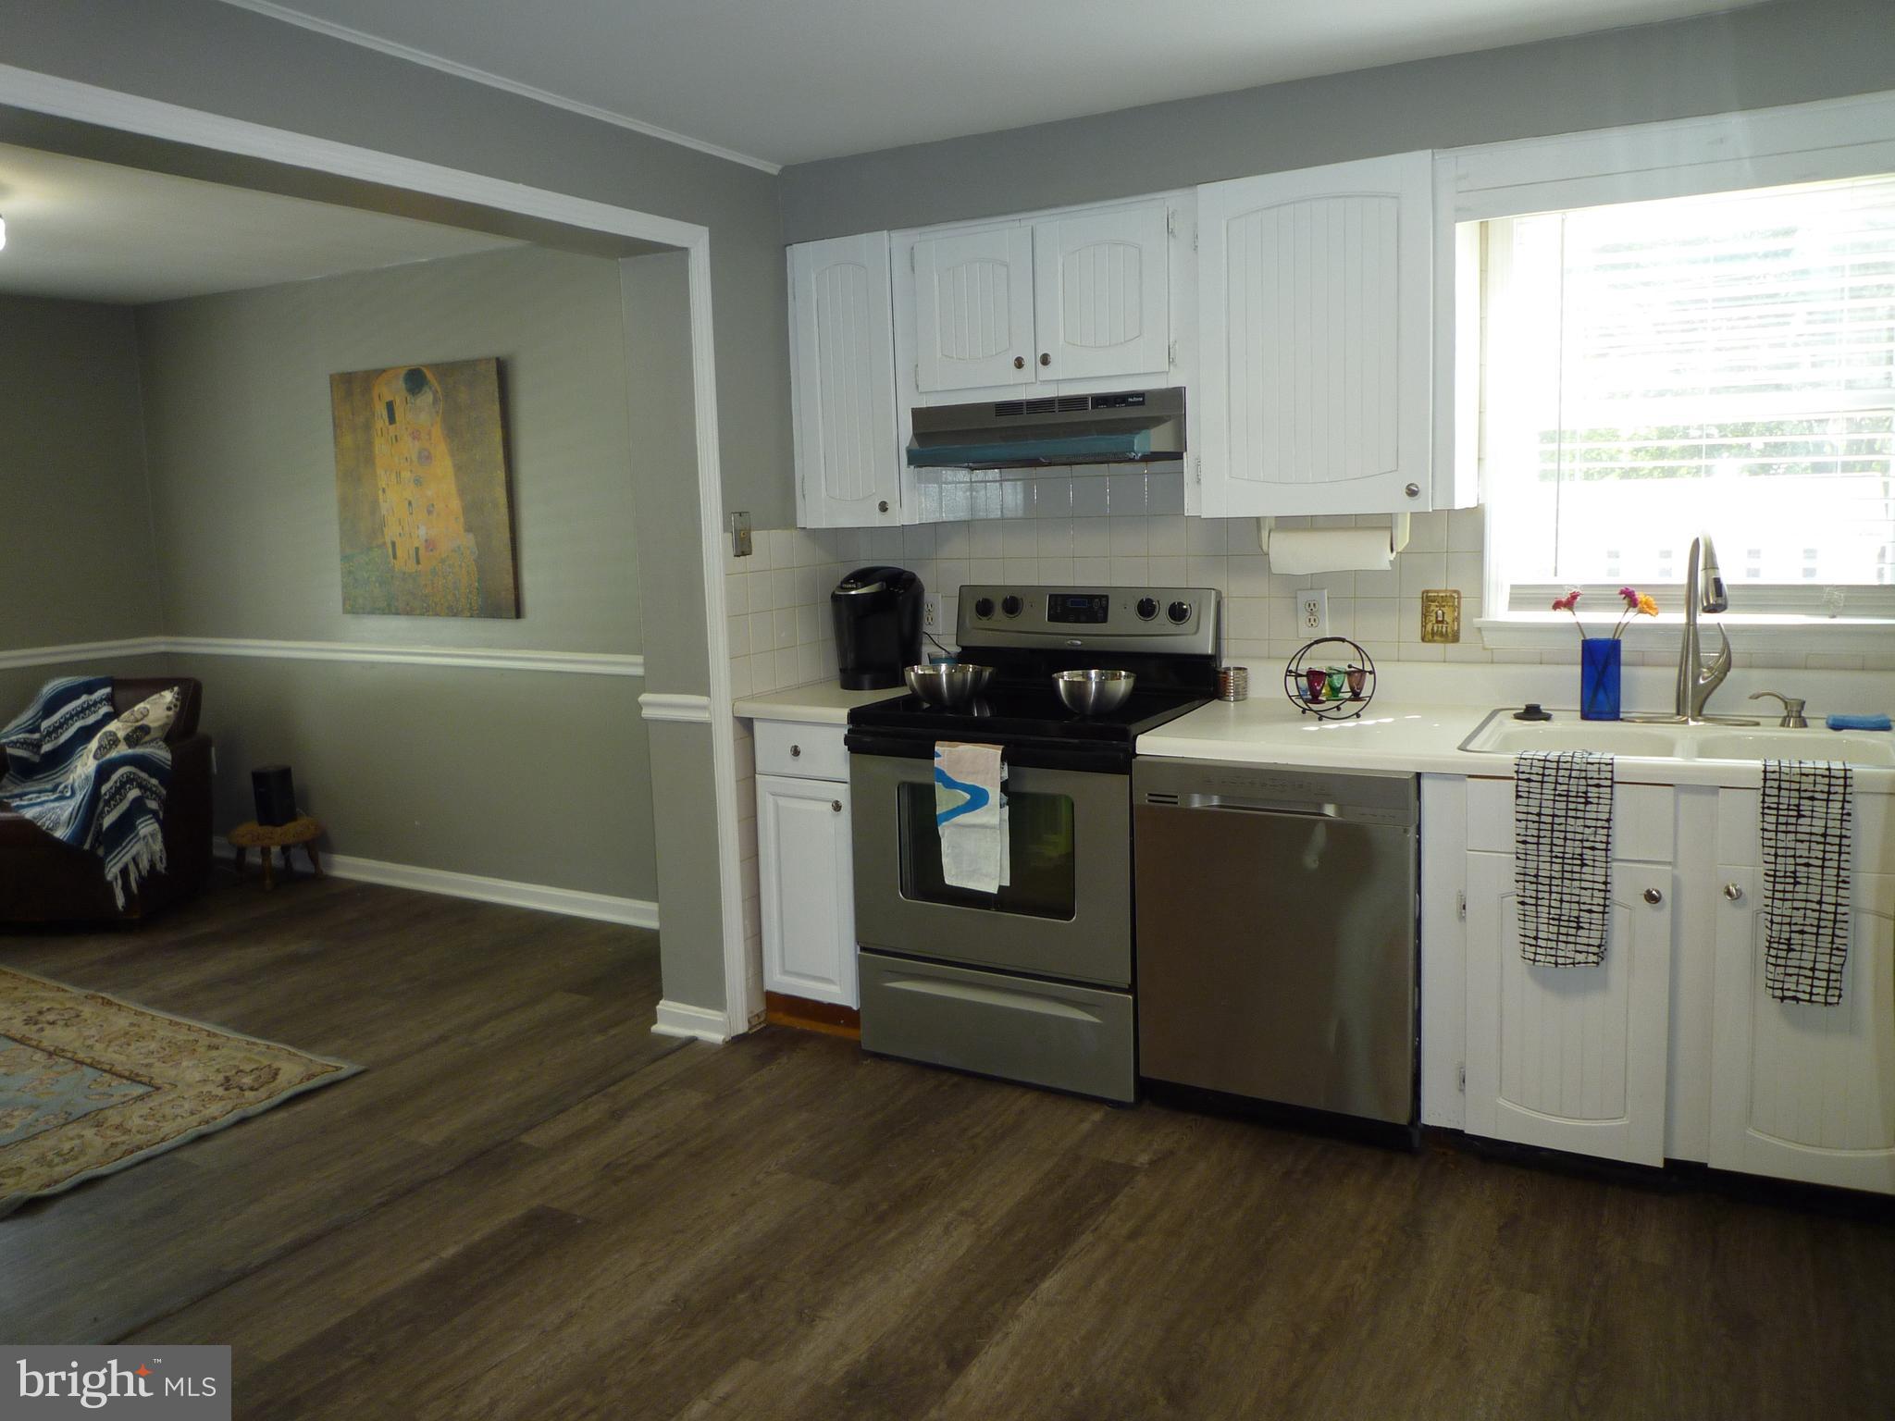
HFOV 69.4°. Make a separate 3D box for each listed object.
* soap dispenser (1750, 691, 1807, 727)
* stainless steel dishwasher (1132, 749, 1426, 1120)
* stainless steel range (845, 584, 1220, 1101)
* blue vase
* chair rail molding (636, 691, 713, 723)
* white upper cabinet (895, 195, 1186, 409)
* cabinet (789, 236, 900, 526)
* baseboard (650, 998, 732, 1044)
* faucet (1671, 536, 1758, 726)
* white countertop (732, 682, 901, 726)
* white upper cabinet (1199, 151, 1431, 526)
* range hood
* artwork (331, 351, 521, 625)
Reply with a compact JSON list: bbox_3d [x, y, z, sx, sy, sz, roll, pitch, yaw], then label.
[{"bbox_3d":[1.794,0.003,2.948,0.110,0.074,0.052,0,10,14],"label":"soap dispenser"},{"bbox_3d":[0.844,0.475,3.268,0.603,0.816,0.620,3,11,28],"label":"stainless steel dishwasher"},{"bbox_3d":[0.240,0.294,3.587,0.762,1.176,0.715,3,11,28],"label":"stainless steel range"},{"bbox_3d":[1.490,-0.075,3.122,0.079,0.187,0.079,3,9,28],"label":"blue vase"},{"bbox_3d":[-0.720,-0.004,3.629,0.235,0.067,0.030,3,11,28],"label":"chair rail molding"},{"bbox_3d":[0.293,-1.037,3.572,0.796,0.454,0.340,3,9,28],"label":"white upper cabinet"},{"bbox_3d":[-0.206,-0.910,3.864,0.348,0.768,0.340,3,9,28],"label":"cabinet"},{"bbox_3d":[-0.719,0.866,3.827,0.245,0.102,0.030,3,9,28],"label":"baseboard"},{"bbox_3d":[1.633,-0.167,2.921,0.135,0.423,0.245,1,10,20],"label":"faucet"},{"bbox_3d":[-0.251,-0.044,3.842,0.364,0.038,0.662,3,11,28],"label":"white countertop"},{"bbox_3d":[0.909,-0.858,3.260,0.565,0.768,0.325,3,11,28],"label":"white upper cabinet"},{"bbox_3d":[0.310,-0.729,3.598,0.761,0.164,0.365,3,9,28],"label":"range hood"},{"bbox_3d":[-1.956,-0.810,5.112,0.910,0.913,0.037,3,9,28],"label":"artwork"}]

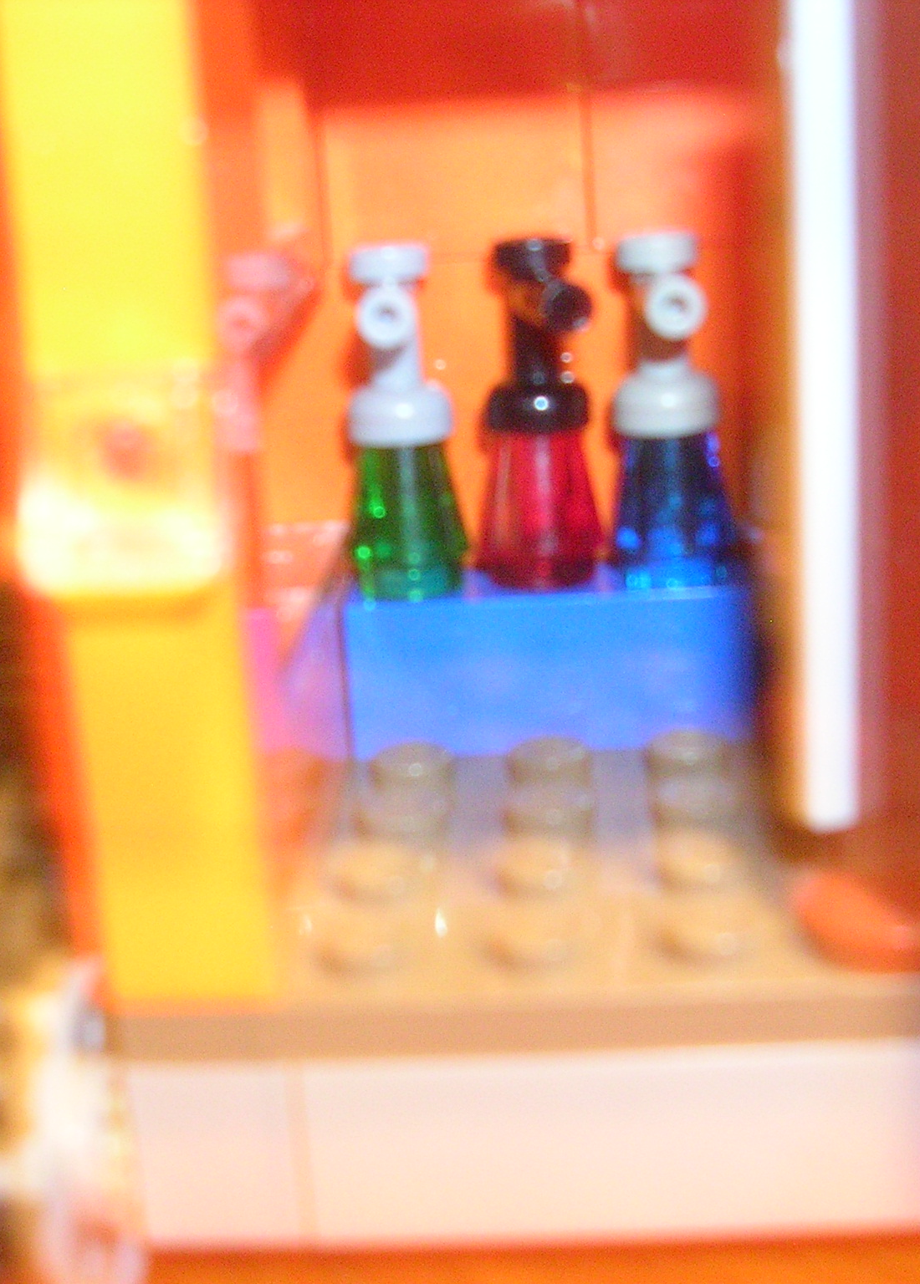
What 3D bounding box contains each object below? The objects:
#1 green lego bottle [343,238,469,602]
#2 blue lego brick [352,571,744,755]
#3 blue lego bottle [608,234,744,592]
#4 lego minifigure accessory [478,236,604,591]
[{"bbox_3d":[-0.003,-0.013,0.113,0.008,0.021,0.009,-3,16,4],"label":"green lego bottle"},{"bbox_3d":[0.006,0.000,0.117,0.024,0.011,0.008,-3,16,5],"label":"blue lego brick"},{"bbox_3d":[0.013,-0.014,0.112,0.008,0.021,0.009,-4,16,1],"label":"blue lego bottle"},{"bbox_3d":[0.005,-0.013,0.113,0.008,0.021,0.009,-11,17,-20],"label":"lego minifigure accessory"}]

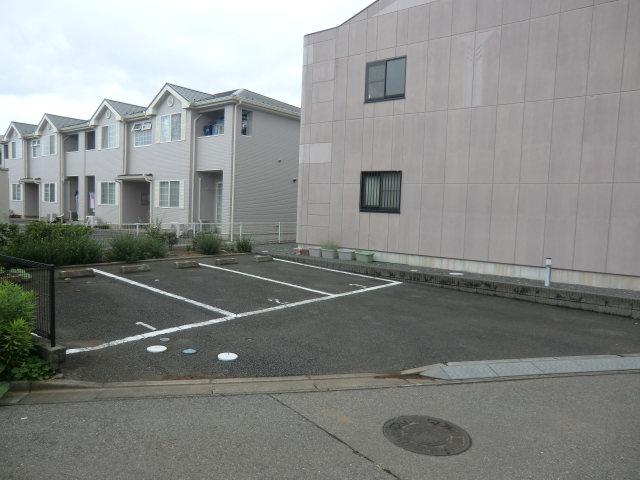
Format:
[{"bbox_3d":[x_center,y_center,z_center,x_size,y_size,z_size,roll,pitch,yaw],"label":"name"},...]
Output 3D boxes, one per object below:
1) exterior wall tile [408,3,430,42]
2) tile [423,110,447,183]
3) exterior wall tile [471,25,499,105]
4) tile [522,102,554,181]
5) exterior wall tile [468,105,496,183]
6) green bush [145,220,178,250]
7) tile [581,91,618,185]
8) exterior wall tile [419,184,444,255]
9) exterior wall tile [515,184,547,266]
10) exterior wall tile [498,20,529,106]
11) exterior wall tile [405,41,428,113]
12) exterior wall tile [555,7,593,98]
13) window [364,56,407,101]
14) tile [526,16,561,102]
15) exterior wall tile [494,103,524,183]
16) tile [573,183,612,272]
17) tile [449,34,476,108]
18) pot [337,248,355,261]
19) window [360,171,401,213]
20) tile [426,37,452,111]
[{"bbox_3d":[2.583,-5.542,11.455,0.600,0.870,0.060,5,6,37],"label":"exterior wall tile"},{"bbox_3d":[2.990,-2.381,11.492,0.607,1.843,0.050,5,6,36],"label":"tile"},{"bbox_3d":[4.001,-4.117,10.625,0.607,1.817,0.050,5,6,36],"label":"exterior wall tile"},{"bbox_3d":[4.867,-2.179,9.957,0.600,1.823,0.050,5,6,37],"label":"tile"},{"bbox_3d":[3.913,-2.266,10.679,0.600,1.823,0.050,5,6,37],"label":"exterior wall tile"},{"bbox_3d":[-4.974,-0.138,13.912,1.050,0.920,0.850,0,5,-20],"label":"green bush"},{"bbox_3d":[5.822,-2.091,9.235,0.600,1.823,0.050,5,6,37],"label":"tile"},{"bbox_3d":[2.916,-0.508,11.568,0.600,1.881,0.050,5,6,37],"label":"exterior wall tile"},{"bbox_3d":[4.825,-0.334,10.124,0.600,1.881,0.050,5,6,37],"label":"exterior wall tile"},{"bbox_3d":[4.431,-4.030,10.155,0.600,1.808,0.050,5,6,37],"label":"exterior wall tile"},{"bbox_3d":[2.539,-4.247,11.681,0.607,1.817,0.050,5,6,36],"label":"exterior wall tile"},{"bbox_3d":[5.386,-3.943,9.433,0.600,1.808,0.050,5,6,37],"label":"exterior wall tile"},{"bbox_3d":[1.792,-4.350,12.131,1.270,1.090,0.100,5,6,37],"label":"window"},{"bbox_3d":[4.908,-3.999,9.794,0.600,1.809,0.060,5,6,37],"label":"tile"},{"bbox_3d":[4.389,-2.232,10.316,0.600,1.827,0.060,5,6,37],"label":"exterior wall tile"},{"bbox_3d":[5.778,-0.261,9.397,0.600,1.871,0.060,5,6,37],"label":"tile"},{"bbox_3d":[3.519,-4.159,10.973,0.607,1.817,0.050,5,6,36],"label":"tile"},{"bbox_3d":[0.745,0.435,12.880,0.480,0.290,0.270,5,6,36],"label":"pot"},{"bbox_3d":[1.695,-1.344,12.475,1.299,1.180,0.120,5,6,36],"label":"window"},{"bbox_3d":[3.000,-4.160,11.238,0.600,1.808,0.050,5,6,37],"label":"tile"}]

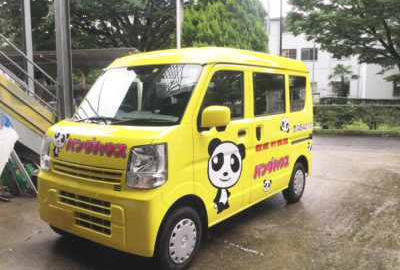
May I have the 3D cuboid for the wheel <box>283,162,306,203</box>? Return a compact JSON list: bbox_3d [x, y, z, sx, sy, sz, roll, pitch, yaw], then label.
[{"bbox_3d":[1.279,0.627,4.750,0.155,0.530,0.530,4,7,36],"label":"wheel"}]

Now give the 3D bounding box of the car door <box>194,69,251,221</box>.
[{"bbox_3d":[0.173,0.049,3.163,0.160,1.390,0.920,4,7,36],"label":"car door"}]

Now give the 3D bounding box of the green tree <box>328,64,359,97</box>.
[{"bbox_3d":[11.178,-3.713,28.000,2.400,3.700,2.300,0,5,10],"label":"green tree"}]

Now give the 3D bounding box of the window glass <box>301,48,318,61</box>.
[{"bbox_3d":[10.413,-7.622,34.000,1.550,1.120,0.100,0,5,10],"label":"window glass"}]

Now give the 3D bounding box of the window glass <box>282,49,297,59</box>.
[{"bbox_3d":[8.506,-7.643,34.350,1.550,1.120,0.100,0,5,10],"label":"window glass"}]

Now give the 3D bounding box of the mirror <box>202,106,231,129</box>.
[{"bbox_3d":[0.120,-0.131,2.754,0.200,0.190,0.130,4,7,36],"label":"mirror"}]

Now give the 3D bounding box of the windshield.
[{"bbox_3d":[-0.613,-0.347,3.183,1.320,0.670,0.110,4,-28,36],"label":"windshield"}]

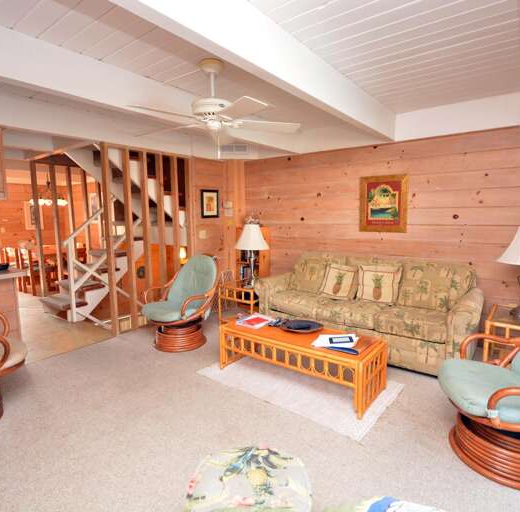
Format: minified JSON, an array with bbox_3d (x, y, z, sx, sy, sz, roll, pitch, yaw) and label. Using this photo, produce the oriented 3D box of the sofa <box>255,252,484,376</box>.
[{"bbox_3d":[1.070,0.484,3.477,2.209,0.886,0.817,6,10,39],"label":"sofa"}]

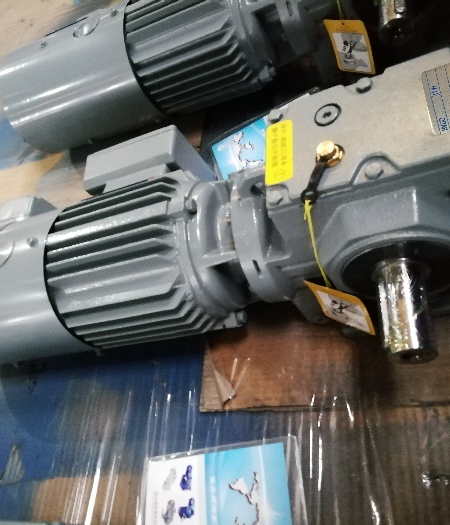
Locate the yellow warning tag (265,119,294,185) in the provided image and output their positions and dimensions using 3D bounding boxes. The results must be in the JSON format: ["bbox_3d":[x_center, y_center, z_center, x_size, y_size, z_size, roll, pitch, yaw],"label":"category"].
[{"bbox_3d":[0.052,-0.106,0.503,0.028,0.002,0.075,-13,55,25],"label":"yellow warning tag"}]

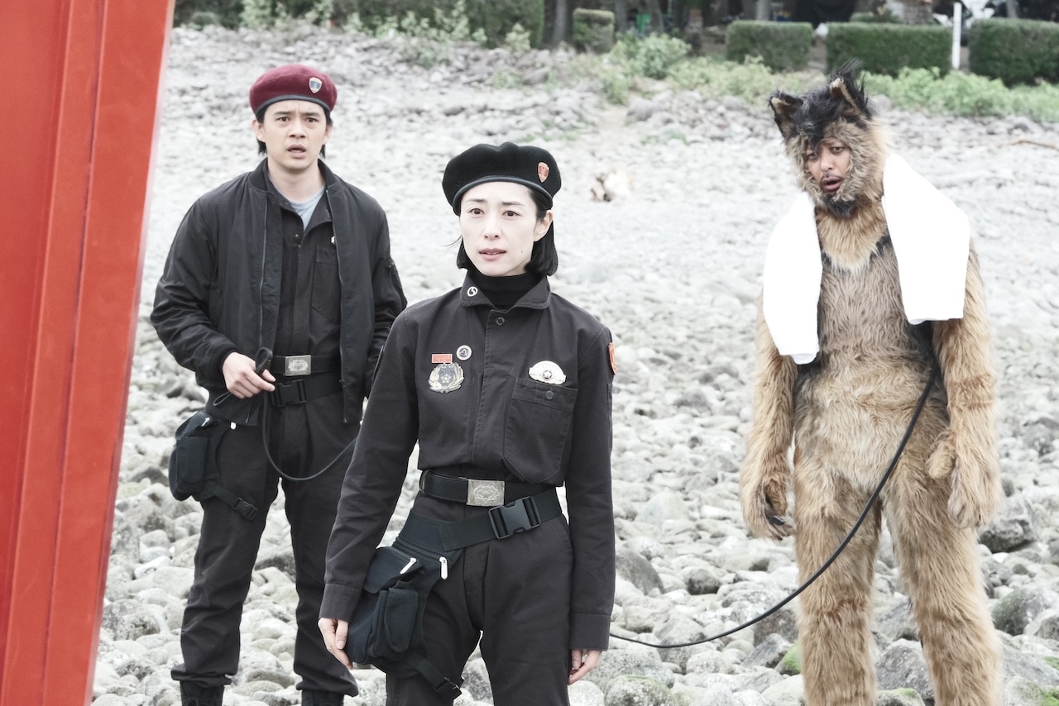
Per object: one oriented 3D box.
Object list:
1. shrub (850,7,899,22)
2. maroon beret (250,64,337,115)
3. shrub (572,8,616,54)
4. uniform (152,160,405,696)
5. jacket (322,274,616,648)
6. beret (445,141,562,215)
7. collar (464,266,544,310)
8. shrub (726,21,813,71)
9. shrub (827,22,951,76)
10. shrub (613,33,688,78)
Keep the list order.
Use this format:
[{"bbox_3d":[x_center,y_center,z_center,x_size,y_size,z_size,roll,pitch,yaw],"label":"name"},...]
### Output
[{"bbox_3d":[5.735,-5.446,95.000,0.850,0.650,0.800,0,3,0],"label":"shrub"},{"bbox_3d":[-0.571,-0.639,13.800,0.200,0.115,0.240,0,3,-8],"label":"maroon beret"},{"bbox_3d":[1.138,-5.631,100.000,0.750,0.780,0.800,0,3,0],"label":"shrub"},{"bbox_3d":[-0.605,0.181,13.800,0.580,1.280,0.380,0,3,-8],"label":"uniform"},{"bbox_3d":[-0.114,0.203,10.650,0.520,0.690,0.290,1,3,12],"label":"jacket"},{"bbox_3d":[-0.052,-0.325,10.650,0.210,0.125,0.240,1,3,15],"label":"beret"},{"bbox_3d":[-0.049,-0.121,10.650,0.130,0.085,0.130,1,3,12],"label":"collar"},{"bbox_3d":[3.777,-4.820,90.000,1.300,0.800,0.800,0,3,0],"label":"shrub"},{"bbox_3d":[5.341,-4.516,85.000,1.800,0.820,0.900,0,3,0],"label":"shrub"},{"bbox_3d":[1.787,-4.337,83.000,1.050,0.670,0.900,0,3,0],"label":"shrub"}]

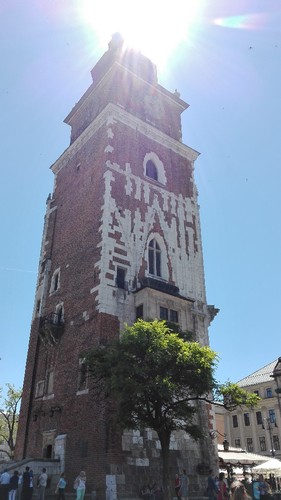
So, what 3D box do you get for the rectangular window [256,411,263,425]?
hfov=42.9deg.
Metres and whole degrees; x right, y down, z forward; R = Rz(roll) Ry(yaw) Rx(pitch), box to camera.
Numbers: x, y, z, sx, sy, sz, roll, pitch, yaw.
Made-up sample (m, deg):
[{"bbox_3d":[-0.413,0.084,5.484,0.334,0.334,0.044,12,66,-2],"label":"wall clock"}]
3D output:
[{"bbox_3d":[22.118,31.093,66.224,0.250,2.200,1.150,21,-37,-31],"label":"rectangular window"}]

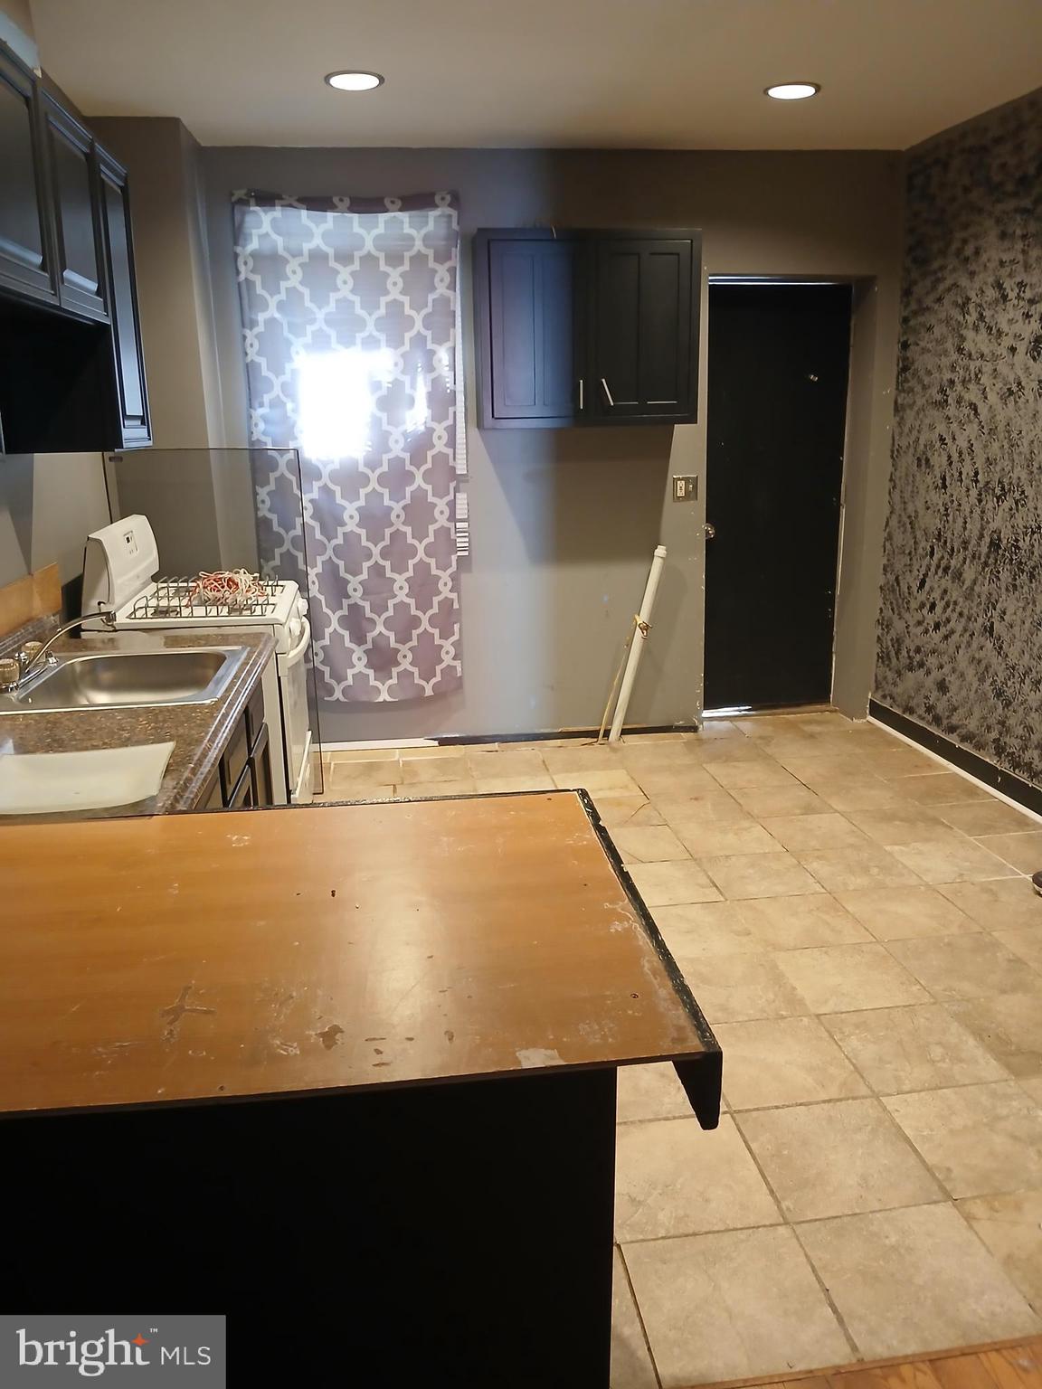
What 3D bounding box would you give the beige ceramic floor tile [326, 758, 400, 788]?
[{"bbox_3d":[-0.677,0.350,4.572,0.308,0.010,0.326,-3,15,-7],"label":"beige ceramic floor tile"}]

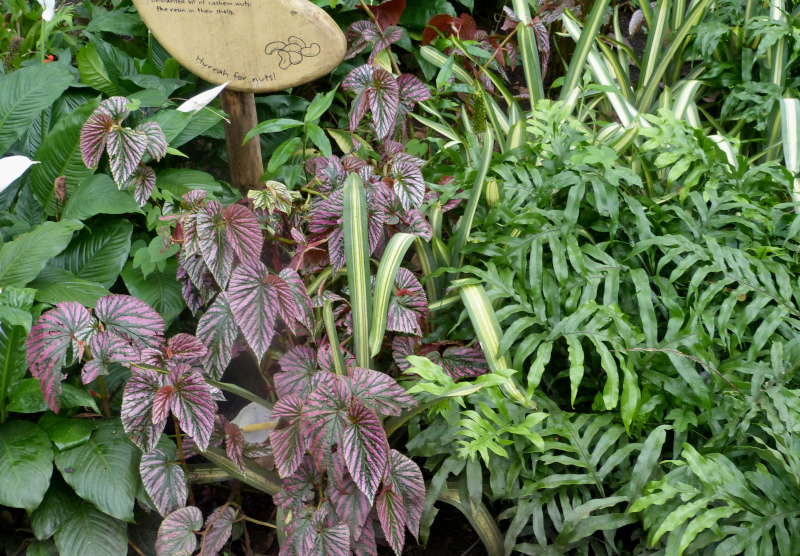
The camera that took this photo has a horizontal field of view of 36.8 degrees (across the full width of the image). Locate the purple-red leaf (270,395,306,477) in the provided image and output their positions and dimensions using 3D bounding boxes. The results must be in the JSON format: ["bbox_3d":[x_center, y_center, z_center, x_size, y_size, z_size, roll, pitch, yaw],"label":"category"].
[{"bbox_3d":[-0.199,0.278,2.120,0.062,0.146,0.035,9,-6,12],"label":"purple-red leaf"}]

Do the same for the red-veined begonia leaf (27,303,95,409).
[{"bbox_3d":[-0.590,0.140,2.126,0.120,0.198,0.060,8,-3,15],"label":"red-veined begonia leaf"}]

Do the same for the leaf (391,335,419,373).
[{"bbox_3d":[0.011,0.146,2.300,0.058,0.088,0.030,-13,-18,7],"label":"leaf"}]

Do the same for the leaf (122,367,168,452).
[{"bbox_3d":[-0.439,0.229,2.080,0.080,0.149,0.035,6,-5,9],"label":"leaf"}]

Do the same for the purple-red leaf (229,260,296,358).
[{"bbox_3d":[-0.277,0.067,2.400,0.132,0.206,0.060,0,-8,0],"label":"purple-red leaf"}]

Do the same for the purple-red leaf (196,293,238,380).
[{"bbox_3d":[-0.345,0.111,2.270,0.079,0.168,0.035,5,-8,6],"label":"purple-red leaf"}]

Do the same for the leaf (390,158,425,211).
[{"bbox_3d":[0.015,-0.197,2.553,0.068,0.113,0.030,-15,-3,-12],"label":"leaf"}]

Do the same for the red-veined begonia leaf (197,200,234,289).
[{"bbox_3d":[-0.347,-0.063,2.270,0.074,0.173,0.040,-9,-10,7],"label":"red-veined begonia leaf"}]

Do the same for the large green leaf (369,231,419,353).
[{"bbox_3d":[-0.010,0.030,2.200,0.081,0.228,0.070,9,-4,9],"label":"large green leaf"}]

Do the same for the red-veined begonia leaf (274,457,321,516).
[{"bbox_3d":[-0.179,0.363,2.100,0.082,0.040,0.110,9,72,9],"label":"red-veined begonia leaf"}]

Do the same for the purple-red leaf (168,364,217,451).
[{"bbox_3d":[-0.397,0.250,2.300,0.090,0.170,0.050,-18,-4,-14],"label":"purple-red leaf"}]

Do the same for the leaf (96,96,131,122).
[{"bbox_3d":[-0.608,-0.357,2.550,0.071,0.030,0.078,-13,60,-8],"label":"leaf"}]

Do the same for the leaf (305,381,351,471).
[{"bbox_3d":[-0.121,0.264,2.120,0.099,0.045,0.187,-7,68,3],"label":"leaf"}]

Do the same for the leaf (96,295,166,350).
[{"bbox_3d":[-0.483,0.084,2.134,0.137,0.045,0.088,28,62,9],"label":"leaf"}]

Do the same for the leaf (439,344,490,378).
[{"bbox_3d":[0.130,0.171,2.460,0.107,0.045,0.077,0,65,-5],"label":"leaf"}]

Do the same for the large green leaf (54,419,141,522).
[{"bbox_3d":[-0.521,0.335,2.105,0.142,0.050,0.198,-20,67,-15],"label":"large green leaf"}]

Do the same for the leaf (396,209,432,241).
[{"bbox_3d":[0.032,-0.118,2.650,0.082,0.045,0.079,0,68,-8],"label":"leaf"}]

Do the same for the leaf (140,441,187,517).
[{"bbox_3d":[-0.411,0.357,2.100,0.079,0.134,0.030,-9,-9,2],"label":"leaf"}]

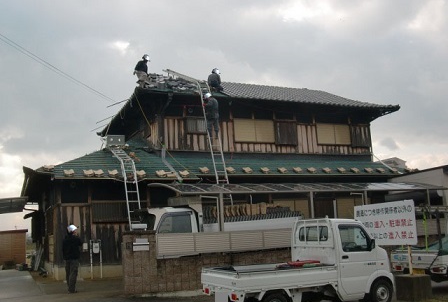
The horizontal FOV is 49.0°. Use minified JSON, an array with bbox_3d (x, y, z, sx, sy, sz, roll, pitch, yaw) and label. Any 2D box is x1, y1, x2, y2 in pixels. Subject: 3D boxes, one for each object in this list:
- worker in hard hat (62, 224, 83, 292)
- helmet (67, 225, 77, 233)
[{"bbox_3d":[-3.962,2.825,12.866,0.520,1.750,0.380,-8,-10,30],"label":"worker in hard hat"},{"bbox_3d":[-4.032,2.075,13.003,0.285,0.165,0.225,-18,2,-36],"label":"helmet"}]

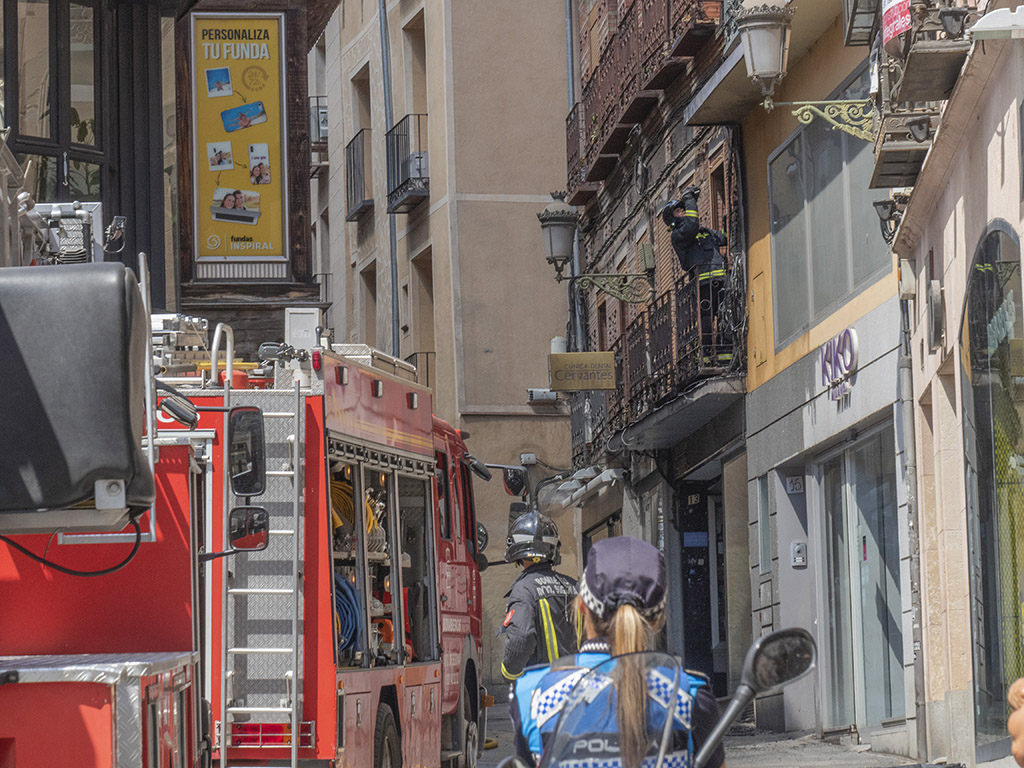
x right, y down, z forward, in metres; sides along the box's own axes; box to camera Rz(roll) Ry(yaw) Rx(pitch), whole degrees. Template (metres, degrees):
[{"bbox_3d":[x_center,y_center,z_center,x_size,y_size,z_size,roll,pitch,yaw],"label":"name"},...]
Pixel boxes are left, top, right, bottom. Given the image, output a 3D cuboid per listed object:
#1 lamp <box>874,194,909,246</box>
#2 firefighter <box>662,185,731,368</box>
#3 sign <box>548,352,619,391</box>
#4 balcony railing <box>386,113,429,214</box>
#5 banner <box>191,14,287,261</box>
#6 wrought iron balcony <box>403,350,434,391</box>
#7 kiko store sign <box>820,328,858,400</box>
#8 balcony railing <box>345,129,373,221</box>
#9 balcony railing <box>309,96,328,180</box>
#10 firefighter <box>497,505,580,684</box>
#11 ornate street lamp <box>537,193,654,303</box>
[{"bbox_3d":[2.871,-1.247,31.500,0.270,0.370,0.250,-2,-6,2],"label":"lamp"},{"bbox_3d":[1.889,-1.057,41.500,0.500,1.750,0.570,-8,-9,44],"label":"firefighter"},{"bbox_3d":[0.781,-0.133,45.900,0.720,0.400,0.130,-1,-6,-5],"label":"sign"},{"bbox_3d":[-1.378,-2.943,55.447,0.280,1.070,1.570,0,-6,-13],"label":"balcony railing"},{"bbox_3d":[-2.397,-2.173,36.500,0.830,2.160,0.070,0,-7,-10],"label":"banner"},{"bbox_3d":[-1.269,0.211,55.016,0.280,1.070,1.570,0,-6,-13],"label":"wrought iron balcony"},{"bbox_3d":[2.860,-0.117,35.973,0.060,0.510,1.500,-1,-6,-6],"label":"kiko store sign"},{"bbox_3d":[-2.204,-3.030,60.050,0.170,1.100,1.380,0,-7,-12],"label":"balcony railing"},{"bbox_3d":[-3.062,-3.835,64.578,0.290,1.100,1.000,0,-7,-12],"label":"balcony railing"},{"bbox_3d":[0.191,1.518,19.500,0.560,1.830,0.430,2,-7,-30],"label":"firefighter"},{"bbox_3d":[0.933,-1.517,46.026,1.270,1.190,0.460,-1,-6,-5],"label":"ornate street lamp"}]

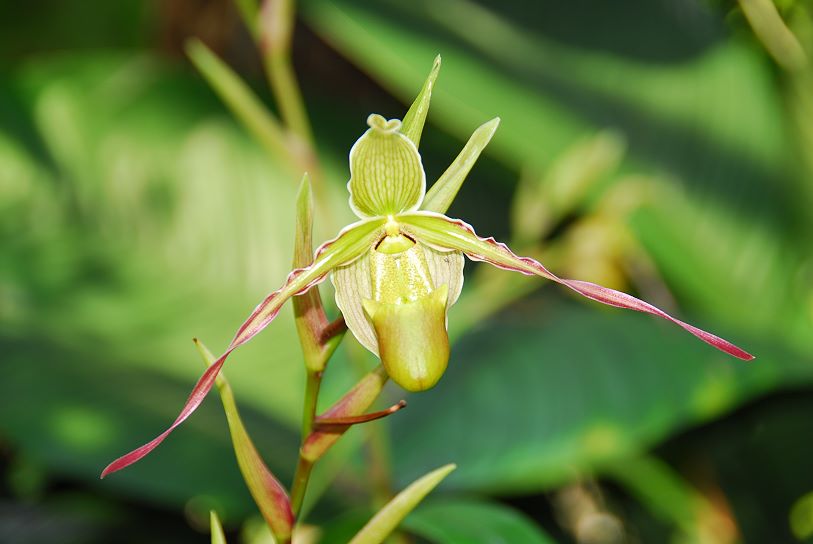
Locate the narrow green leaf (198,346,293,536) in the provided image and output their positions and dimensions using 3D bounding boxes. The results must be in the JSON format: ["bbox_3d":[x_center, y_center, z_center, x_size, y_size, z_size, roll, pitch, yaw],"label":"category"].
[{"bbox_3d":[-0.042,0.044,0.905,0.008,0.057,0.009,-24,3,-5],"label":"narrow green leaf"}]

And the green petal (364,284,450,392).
[{"bbox_3d":[0.000,0.016,0.865,0.021,0.027,0.021,-5,6,-5],"label":"green petal"}]

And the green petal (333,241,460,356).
[{"bbox_3d":[-0.002,0.007,0.883,0.033,0.031,0.014,-2,6,-3],"label":"green petal"}]

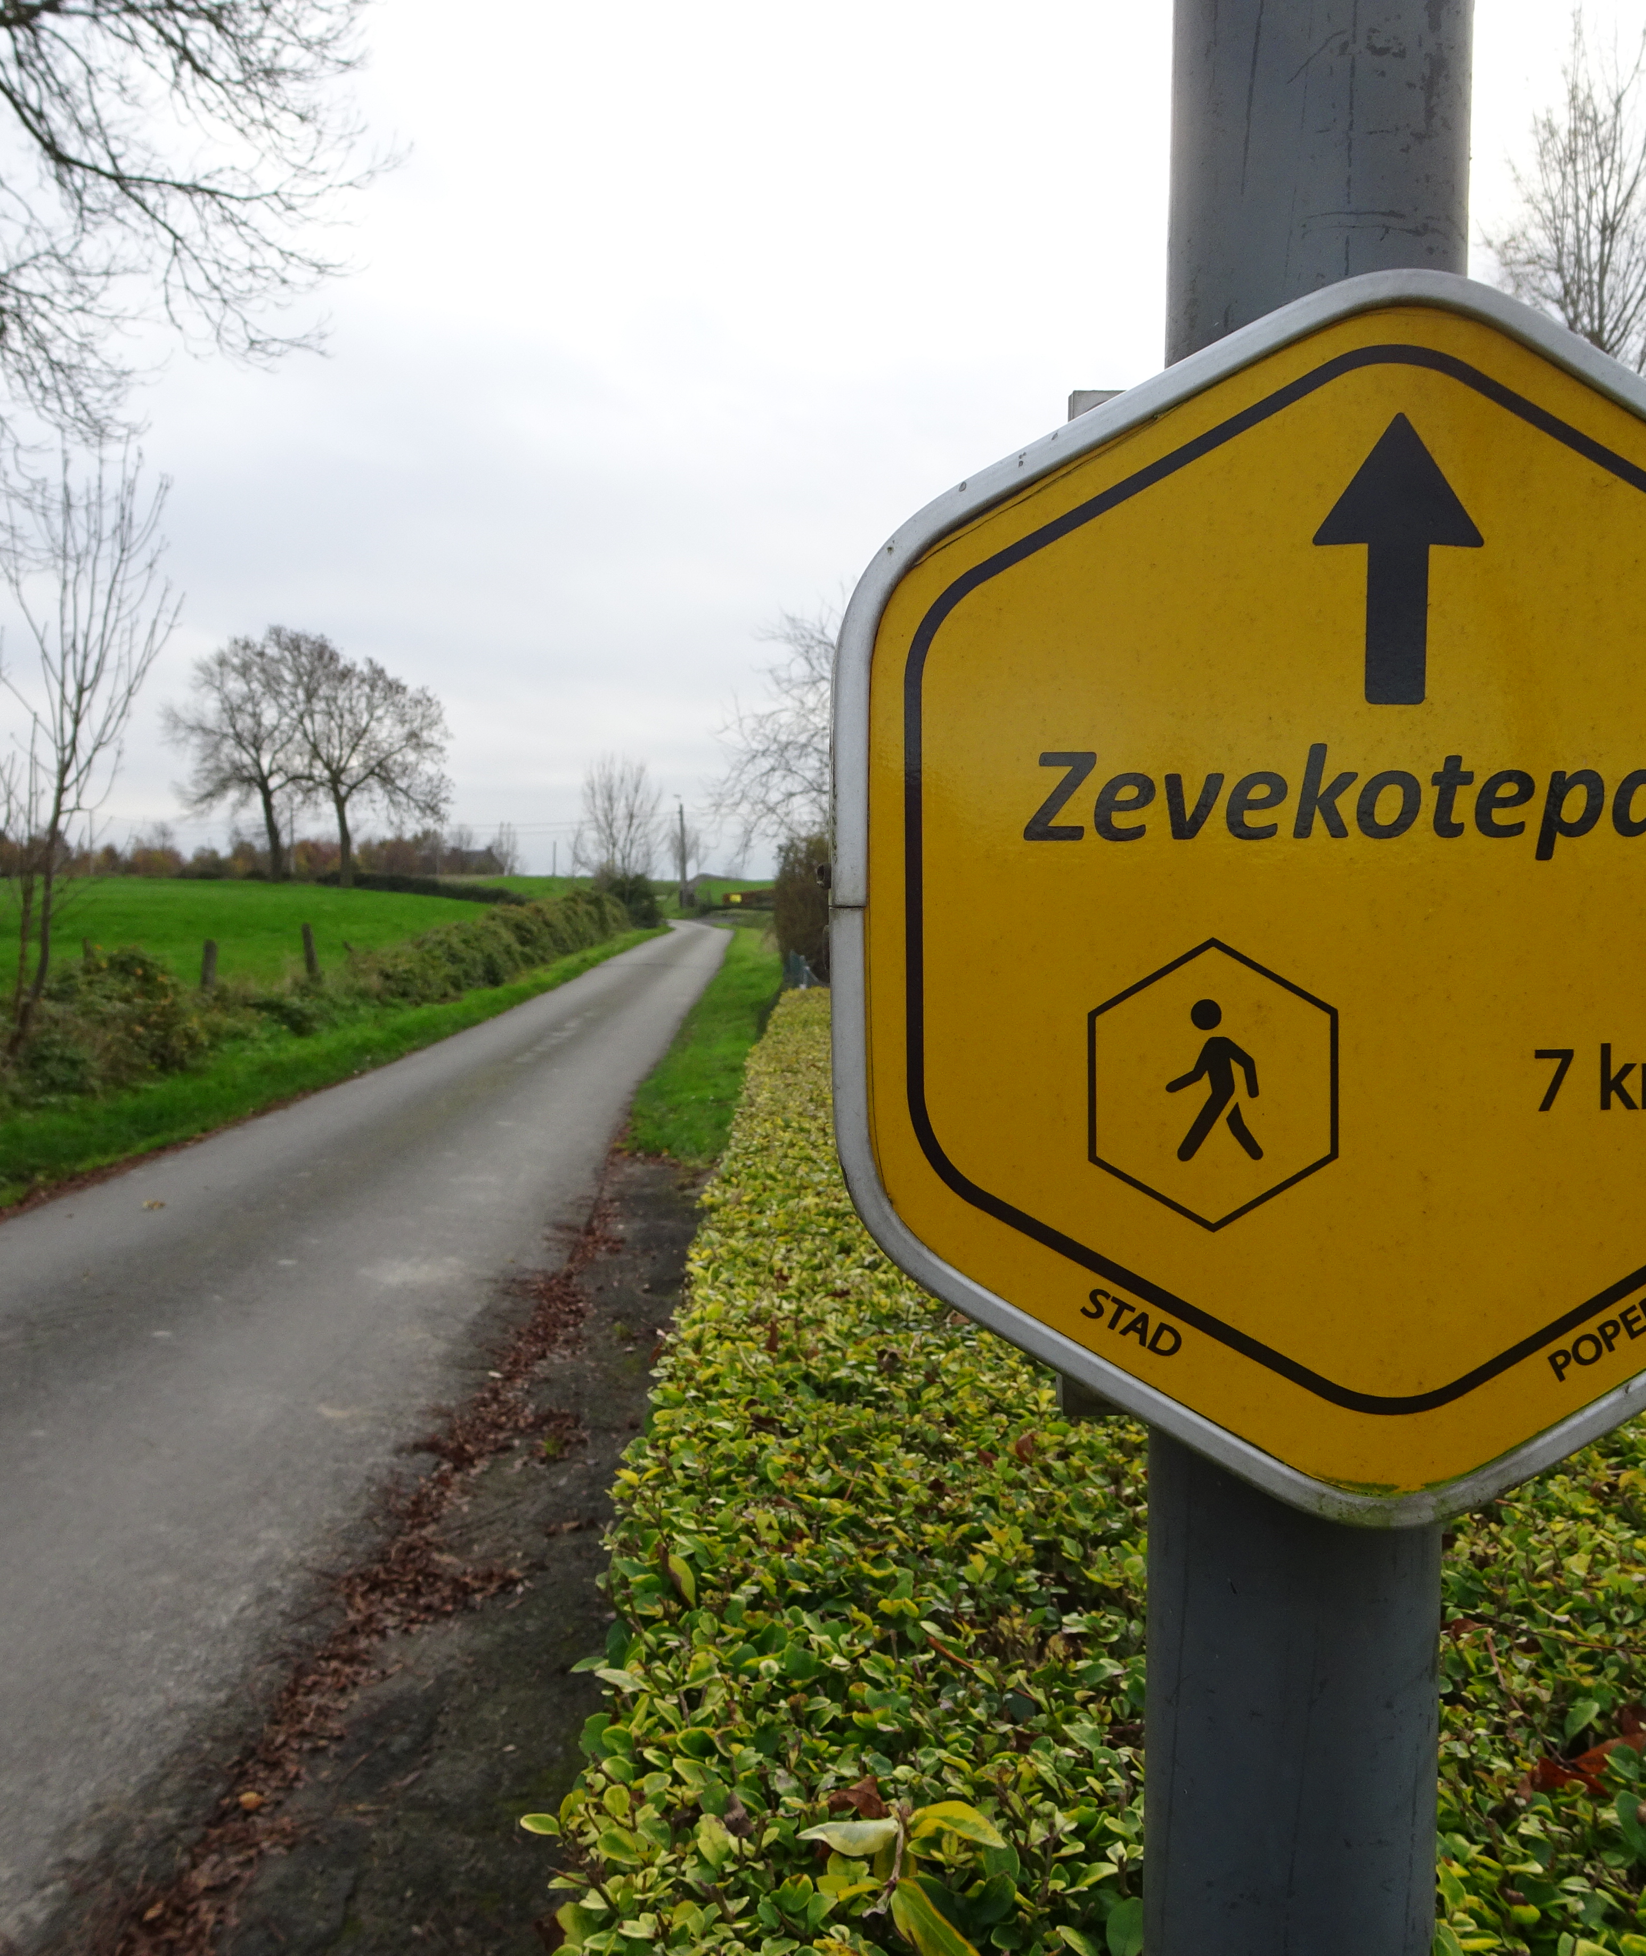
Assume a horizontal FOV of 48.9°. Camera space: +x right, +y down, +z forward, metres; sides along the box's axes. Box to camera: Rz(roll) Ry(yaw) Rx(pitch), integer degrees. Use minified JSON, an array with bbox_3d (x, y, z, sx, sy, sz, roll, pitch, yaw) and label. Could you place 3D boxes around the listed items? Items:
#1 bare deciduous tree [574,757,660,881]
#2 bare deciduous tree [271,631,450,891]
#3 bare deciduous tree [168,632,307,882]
[{"bbox_3d":[-8.649,-6.080,76.000,3.682,6.594,3.682,0,3,0],"label":"bare deciduous tree"},{"bbox_3d":[-22.558,-10.560,88.000,8.726,12.692,8.726,0,3,0],"label":"bare deciduous tree"},{"bbox_3d":[-29.256,-11.054,90.000,7.099,12.473,7.099,0,3,0],"label":"bare deciduous tree"}]

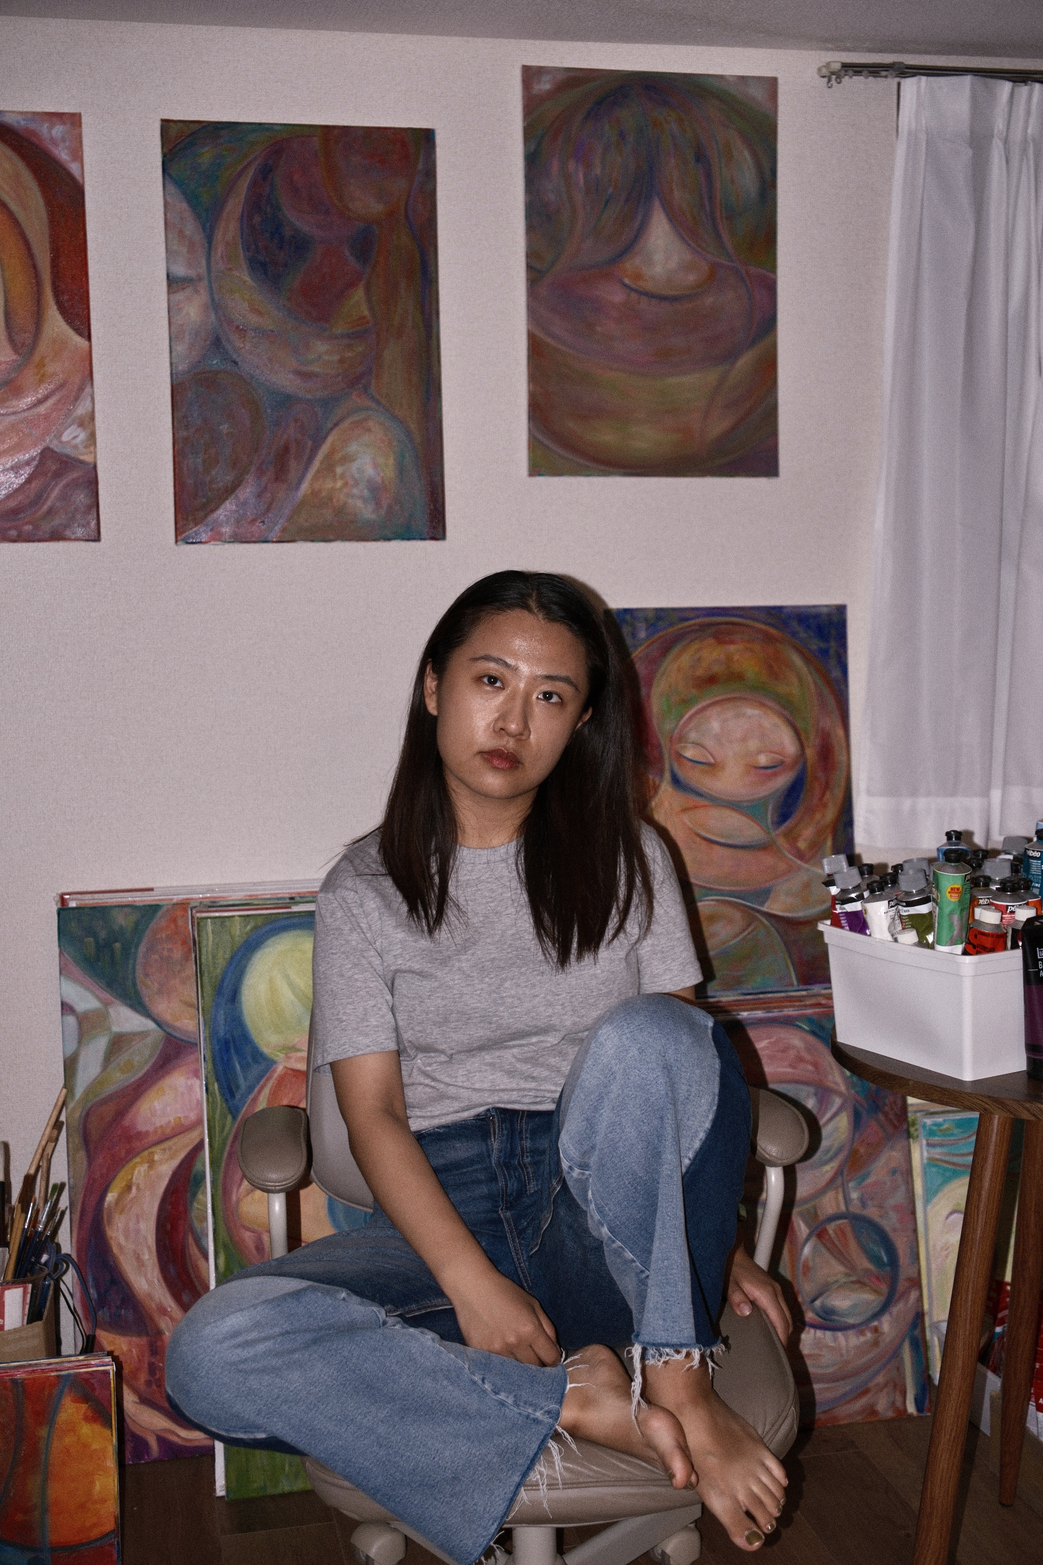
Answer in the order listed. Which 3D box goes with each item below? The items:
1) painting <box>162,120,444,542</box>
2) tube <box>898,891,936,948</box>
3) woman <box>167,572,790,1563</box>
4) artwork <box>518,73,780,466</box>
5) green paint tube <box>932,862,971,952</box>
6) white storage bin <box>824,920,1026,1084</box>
[{"bbox_3d":[-0.319,-0.660,2.705,0.399,0.606,0.025,-2,5,-11],"label":"painting"},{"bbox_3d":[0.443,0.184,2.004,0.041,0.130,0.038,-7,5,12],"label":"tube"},{"bbox_3d":[-0.031,0.214,1.784,0.637,0.840,0.580,-2,5,-5],"label":"woman"},{"bbox_3d":[0.200,-0.773,2.797,0.399,0.606,0.025,-2,5,-11],"label":"artwork"},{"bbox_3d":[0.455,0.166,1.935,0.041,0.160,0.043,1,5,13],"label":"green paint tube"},{"bbox_3d":[0.533,0.225,2.057,0.300,0.138,0.230,-4,6,-31],"label":"white storage bin"}]

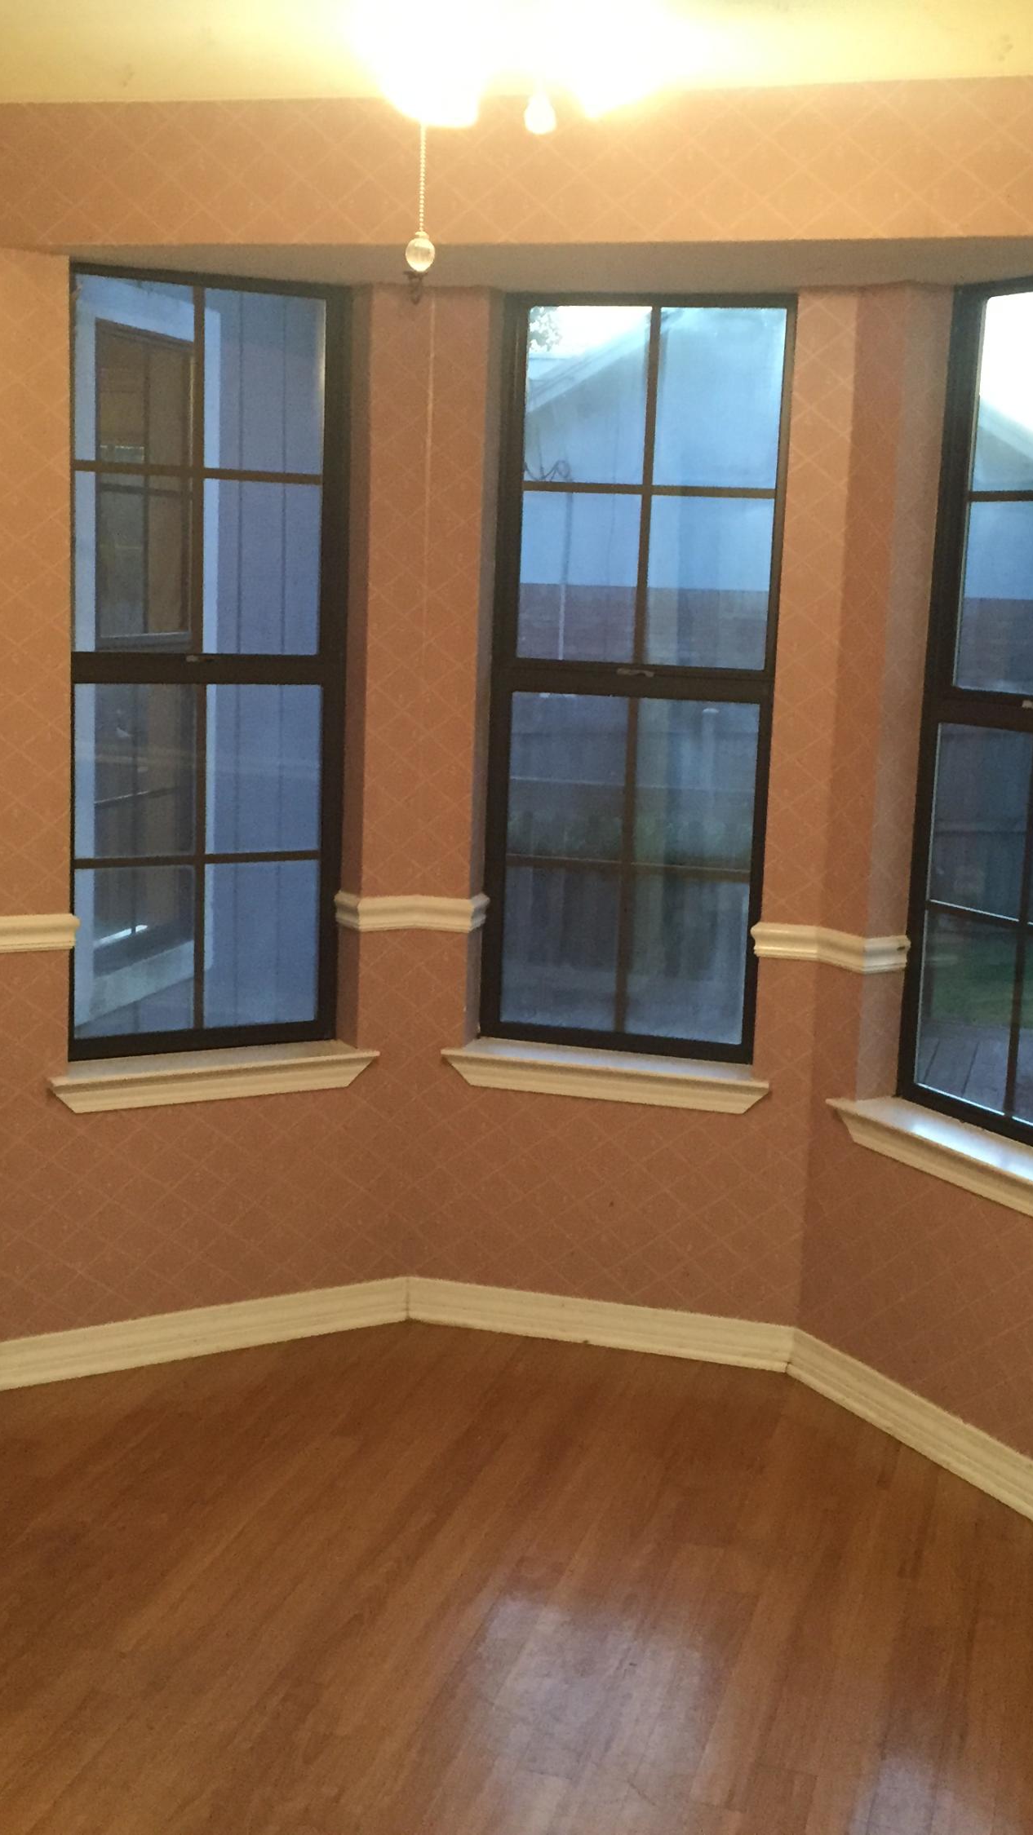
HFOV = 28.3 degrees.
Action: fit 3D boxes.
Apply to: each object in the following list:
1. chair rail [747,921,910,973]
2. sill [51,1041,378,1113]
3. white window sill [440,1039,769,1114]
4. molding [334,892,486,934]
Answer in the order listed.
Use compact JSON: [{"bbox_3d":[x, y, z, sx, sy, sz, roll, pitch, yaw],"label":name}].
[{"bbox_3d":[0.588,0.052,3.986,0.356,0.070,0.122,9,12,38],"label":"chair rail"},{"bbox_3d":[-0.610,0.323,4.067,0.693,0.075,0.135,-4,11,-31],"label":"sill"},{"bbox_3d":[0.189,0.331,4.195,0.677,0.075,0.135,5,10,15],"label":"white window sill"},{"bbox_3d":[-0.208,-0.013,4.204,0.333,0.070,0.121,1,9,-8],"label":"molding"}]

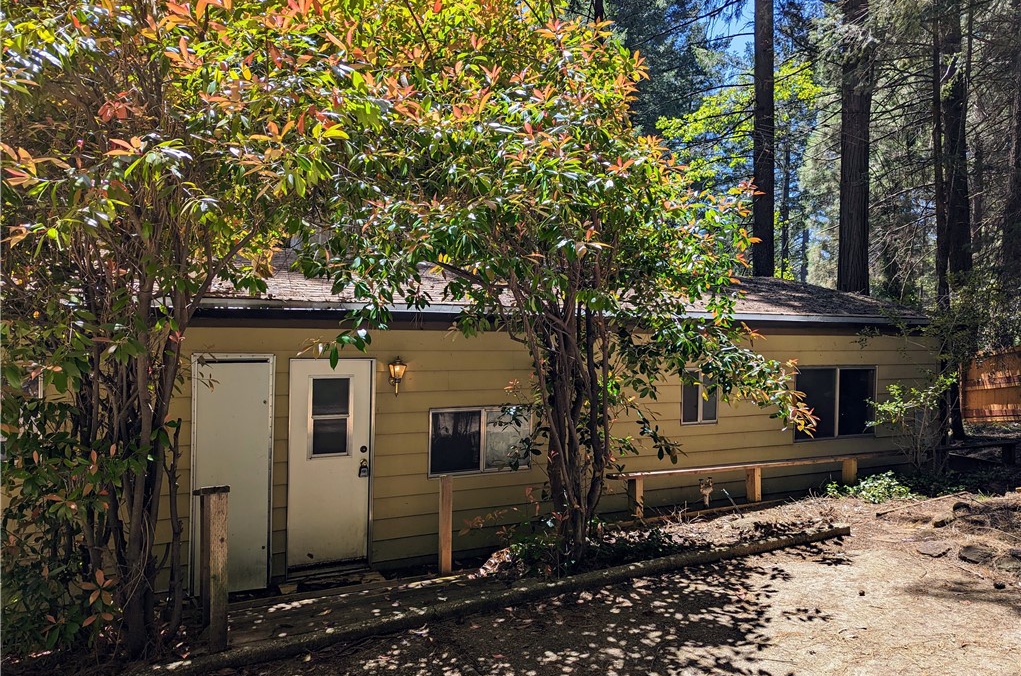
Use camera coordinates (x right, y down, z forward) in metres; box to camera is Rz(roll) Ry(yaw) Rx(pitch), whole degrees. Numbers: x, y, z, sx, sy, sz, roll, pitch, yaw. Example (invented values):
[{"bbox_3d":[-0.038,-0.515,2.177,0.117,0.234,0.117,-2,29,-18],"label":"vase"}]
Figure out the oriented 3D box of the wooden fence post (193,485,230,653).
[{"bbox_3d":[-2.139,1.650,5.100,0.190,1.125,0.190,1,2,-26],"label":"wooden fence post"}]

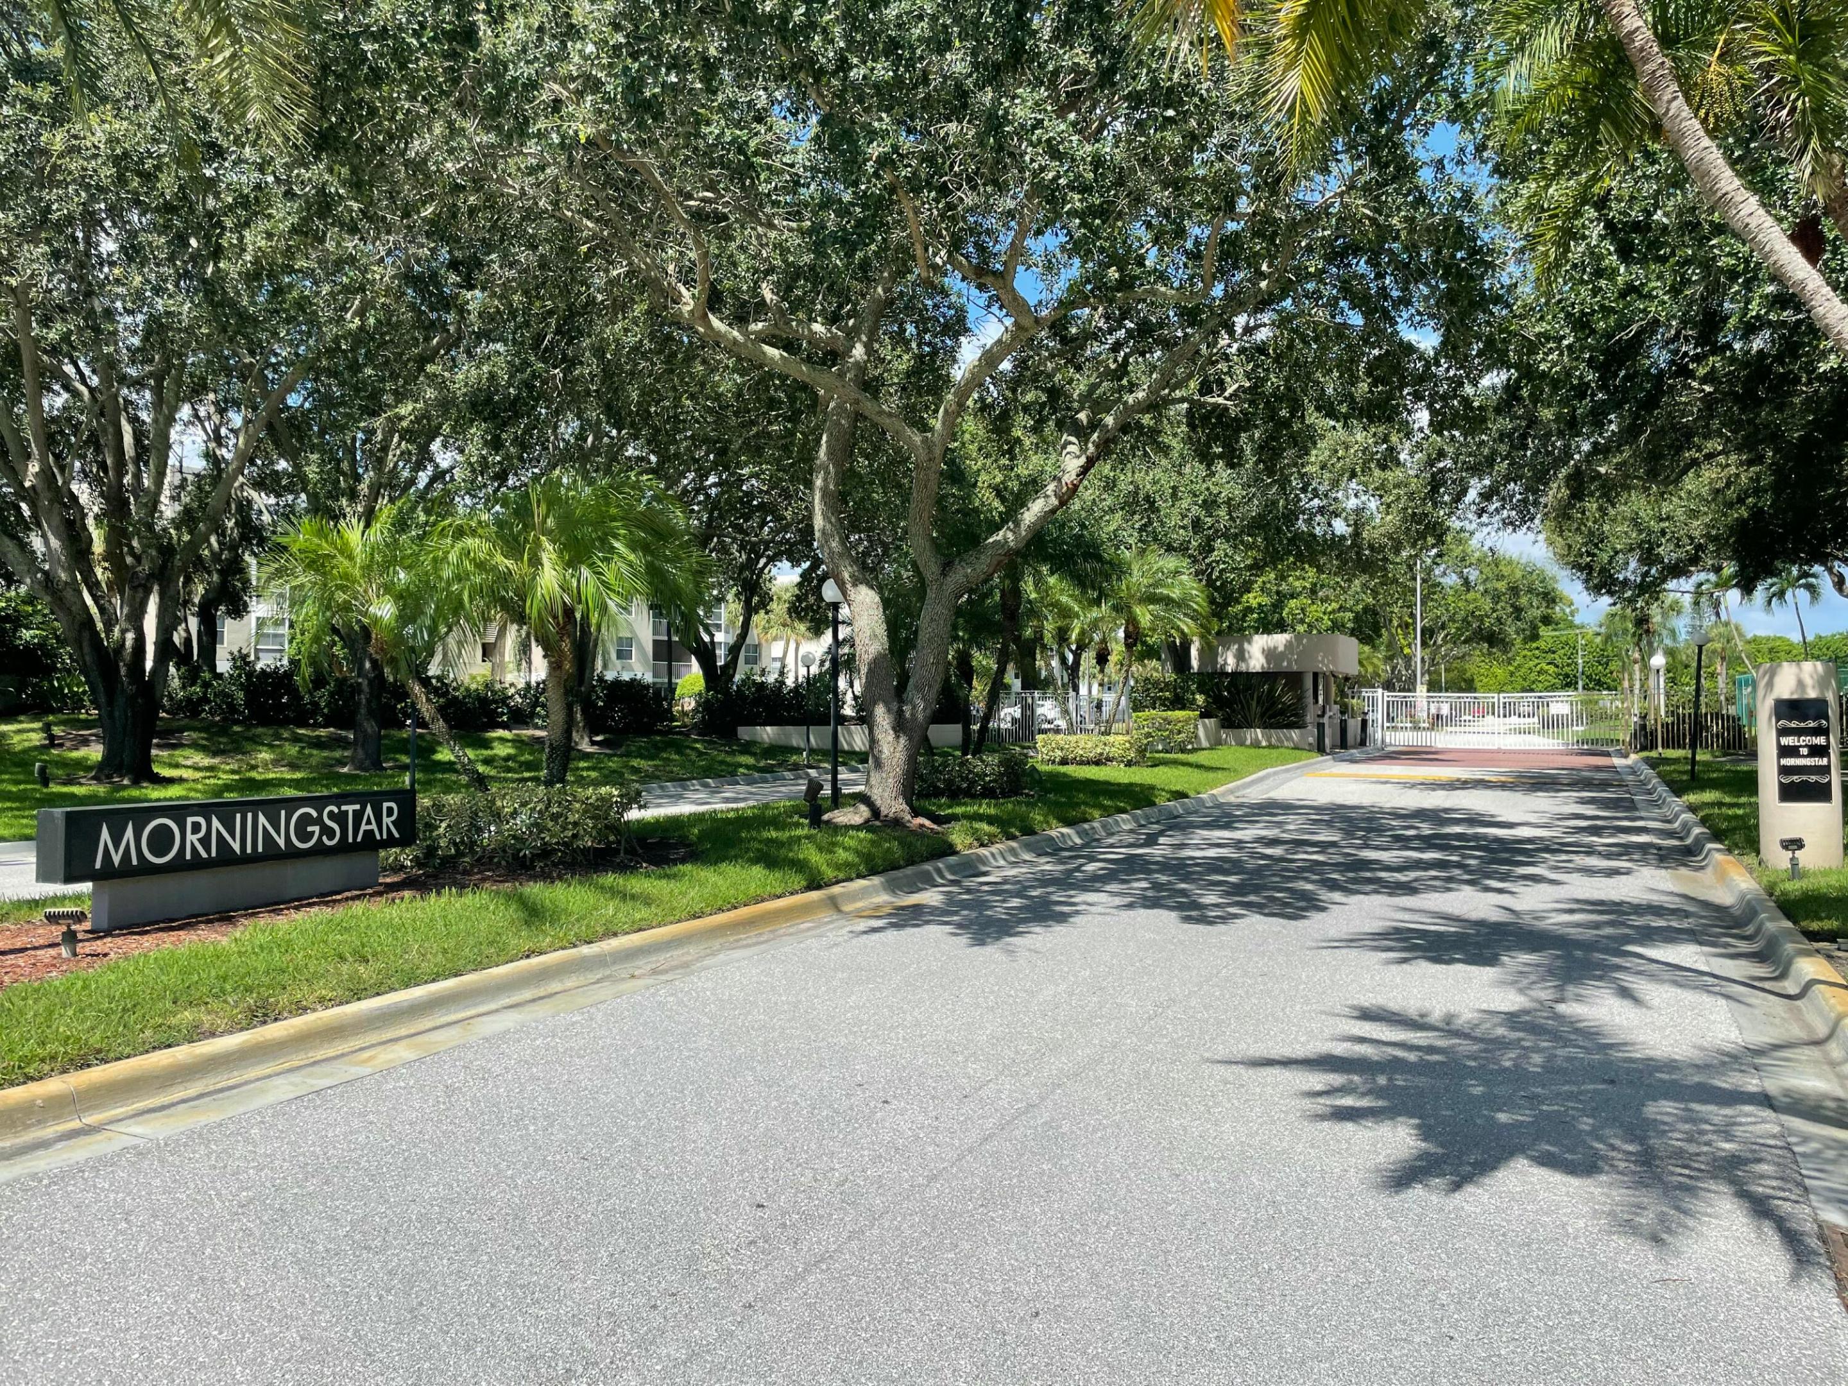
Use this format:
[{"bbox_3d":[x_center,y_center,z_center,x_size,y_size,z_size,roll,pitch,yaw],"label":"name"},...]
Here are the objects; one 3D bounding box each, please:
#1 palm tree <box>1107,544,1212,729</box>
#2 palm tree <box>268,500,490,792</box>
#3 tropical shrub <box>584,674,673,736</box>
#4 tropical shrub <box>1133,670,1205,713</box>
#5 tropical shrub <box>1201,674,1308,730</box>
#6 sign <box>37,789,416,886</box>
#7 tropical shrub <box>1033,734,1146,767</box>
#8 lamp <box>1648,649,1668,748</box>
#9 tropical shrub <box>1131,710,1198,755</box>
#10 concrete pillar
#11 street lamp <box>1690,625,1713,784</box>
[{"bbox_3d":[6.047,-1.142,36.000,2.800,5.200,2.700,0,-1,11],"label":"palm tree"},{"bbox_3d":[-5.454,-0.255,14.000,2.350,3.350,2.300,0,-1,-17],"label":"palm tree"},{"bbox_3d":[-8.721,0.362,41.000,2.600,1.750,1.600,0,-1,-11],"label":"tropical shrub"},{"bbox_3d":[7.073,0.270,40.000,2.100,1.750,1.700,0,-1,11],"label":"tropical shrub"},{"bbox_3d":[9.960,0.306,42.000,3.100,1.800,2.500,0,-1,11],"label":"tropical shrub"},{"bbox_3d":[-4.874,0.996,10.034,0.279,0.456,2.847,0,-1,26],"label":"sign"},{"bbox_3d":[3.724,1.290,31.000,2.400,0.720,1.100,0,-1,9],"label":"tropical shrub"},{"bbox_3d":[21.972,0.194,41.500,0.440,2.950,0.440,0,-1,0],"label":"lamp"},{"bbox_3d":[6.514,1.073,37.500,1.900,1.150,1.500,0,-1,11],"label":"tropical shrub"},{"bbox_3d":[7.955,0.662,12.600,0.640,1.800,0.640,0,-1,26],"label":"concrete pillar"},{"bbox_3d":[13.710,0.217,24.500,0.340,2.800,0.340,3,-1,0],"label":"street lamp"}]

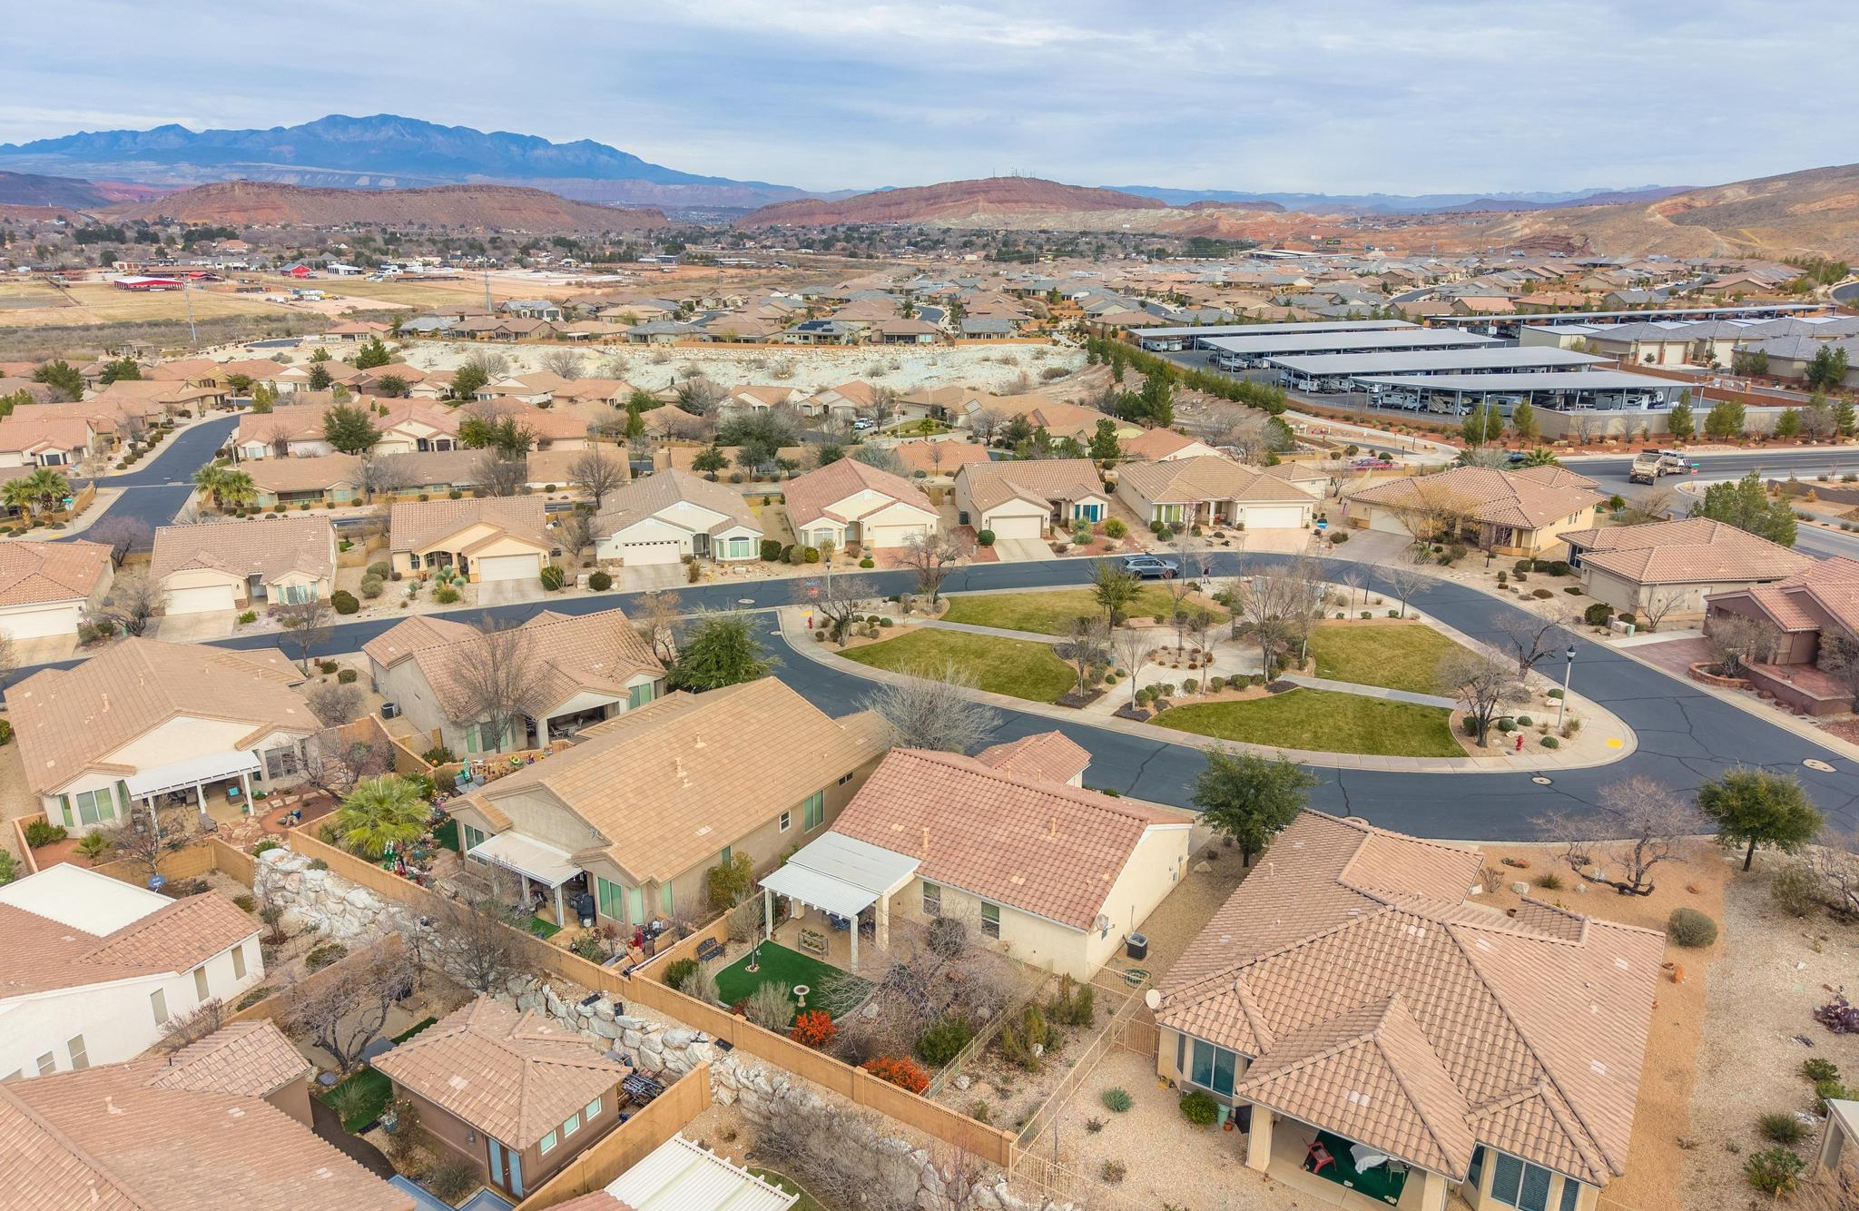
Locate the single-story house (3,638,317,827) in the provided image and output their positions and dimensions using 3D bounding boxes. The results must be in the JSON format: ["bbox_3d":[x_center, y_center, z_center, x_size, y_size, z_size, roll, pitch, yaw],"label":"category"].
[{"bbox_3d":[-42.210,6.140,71.320,14.800,5.400,19.800,-12,21,-36],"label":"single-story house"}]

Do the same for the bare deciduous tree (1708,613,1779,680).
[{"bbox_3d":[53.277,2.665,84.510,4.654,4.370,4.654,11,21,32],"label":"bare deciduous tree"}]

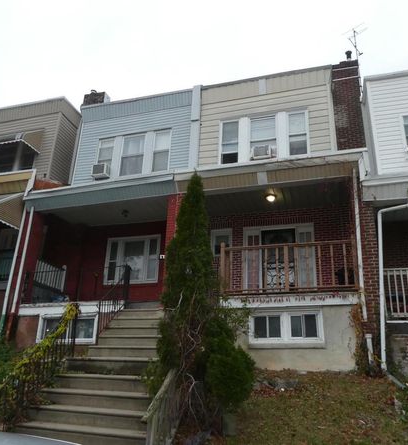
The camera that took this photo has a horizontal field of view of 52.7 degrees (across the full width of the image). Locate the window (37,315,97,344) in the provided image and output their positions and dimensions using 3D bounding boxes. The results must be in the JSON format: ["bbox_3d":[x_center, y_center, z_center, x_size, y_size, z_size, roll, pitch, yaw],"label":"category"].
[{"bbox_3d":[-3.123,2.463,9.462,1.566,0.640,0.130,-5,-20,18],"label":"window"}]

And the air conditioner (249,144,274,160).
[{"bbox_3d":[1.623,-1.850,11.370,0.494,0.385,0.420,-5,-20,18],"label":"air conditioner"}]

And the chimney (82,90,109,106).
[{"bbox_3d":[-3.753,-4.151,14.447,0.830,0.620,0.420,-5,-20,18],"label":"chimney"}]

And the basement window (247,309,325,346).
[{"bbox_3d":[1.591,2.047,7.937,1.415,0.720,0.140,-5,-20,18],"label":"basement window"}]

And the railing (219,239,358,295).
[{"bbox_3d":[1.660,0.874,8.308,2.683,1.104,0.100,-5,-20,18],"label":"railing"}]

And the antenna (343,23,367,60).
[{"bbox_3d":[4.335,-5.116,11.759,0.620,1.130,0.420,-15,-25,40],"label":"antenna"}]

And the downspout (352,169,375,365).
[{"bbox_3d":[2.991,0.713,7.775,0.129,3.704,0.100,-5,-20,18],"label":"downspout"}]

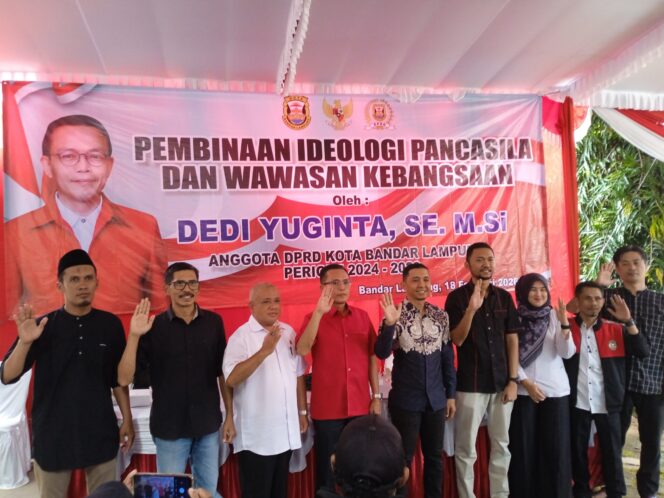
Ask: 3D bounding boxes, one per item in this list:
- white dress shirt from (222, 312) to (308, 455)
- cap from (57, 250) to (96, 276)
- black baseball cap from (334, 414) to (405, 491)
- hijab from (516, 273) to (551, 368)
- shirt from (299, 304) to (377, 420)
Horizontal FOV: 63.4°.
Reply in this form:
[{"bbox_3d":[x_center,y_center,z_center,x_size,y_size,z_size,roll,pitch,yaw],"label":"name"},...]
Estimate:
[{"bbox_3d":[-0.378,0.759,3.030,0.470,0.760,0.330,-1,-2,-32],"label":"white dress shirt"},{"bbox_3d":[-1.284,0.071,2.710,0.180,0.105,0.245,-1,-14,-40],"label":"cap"},{"bbox_3d":[0.102,0.513,1.410,0.180,0.155,0.270,-2,9,9],"label":"black baseball cap"},{"bbox_3d":[1.279,0.454,3.410,0.250,0.590,0.270,-2,-1,-5],"label":"hijab"},{"bbox_3d":[0.033,0.681,3.250,0.470,0.690,0.290,-1,-1,-13],"label":"shirt"}]

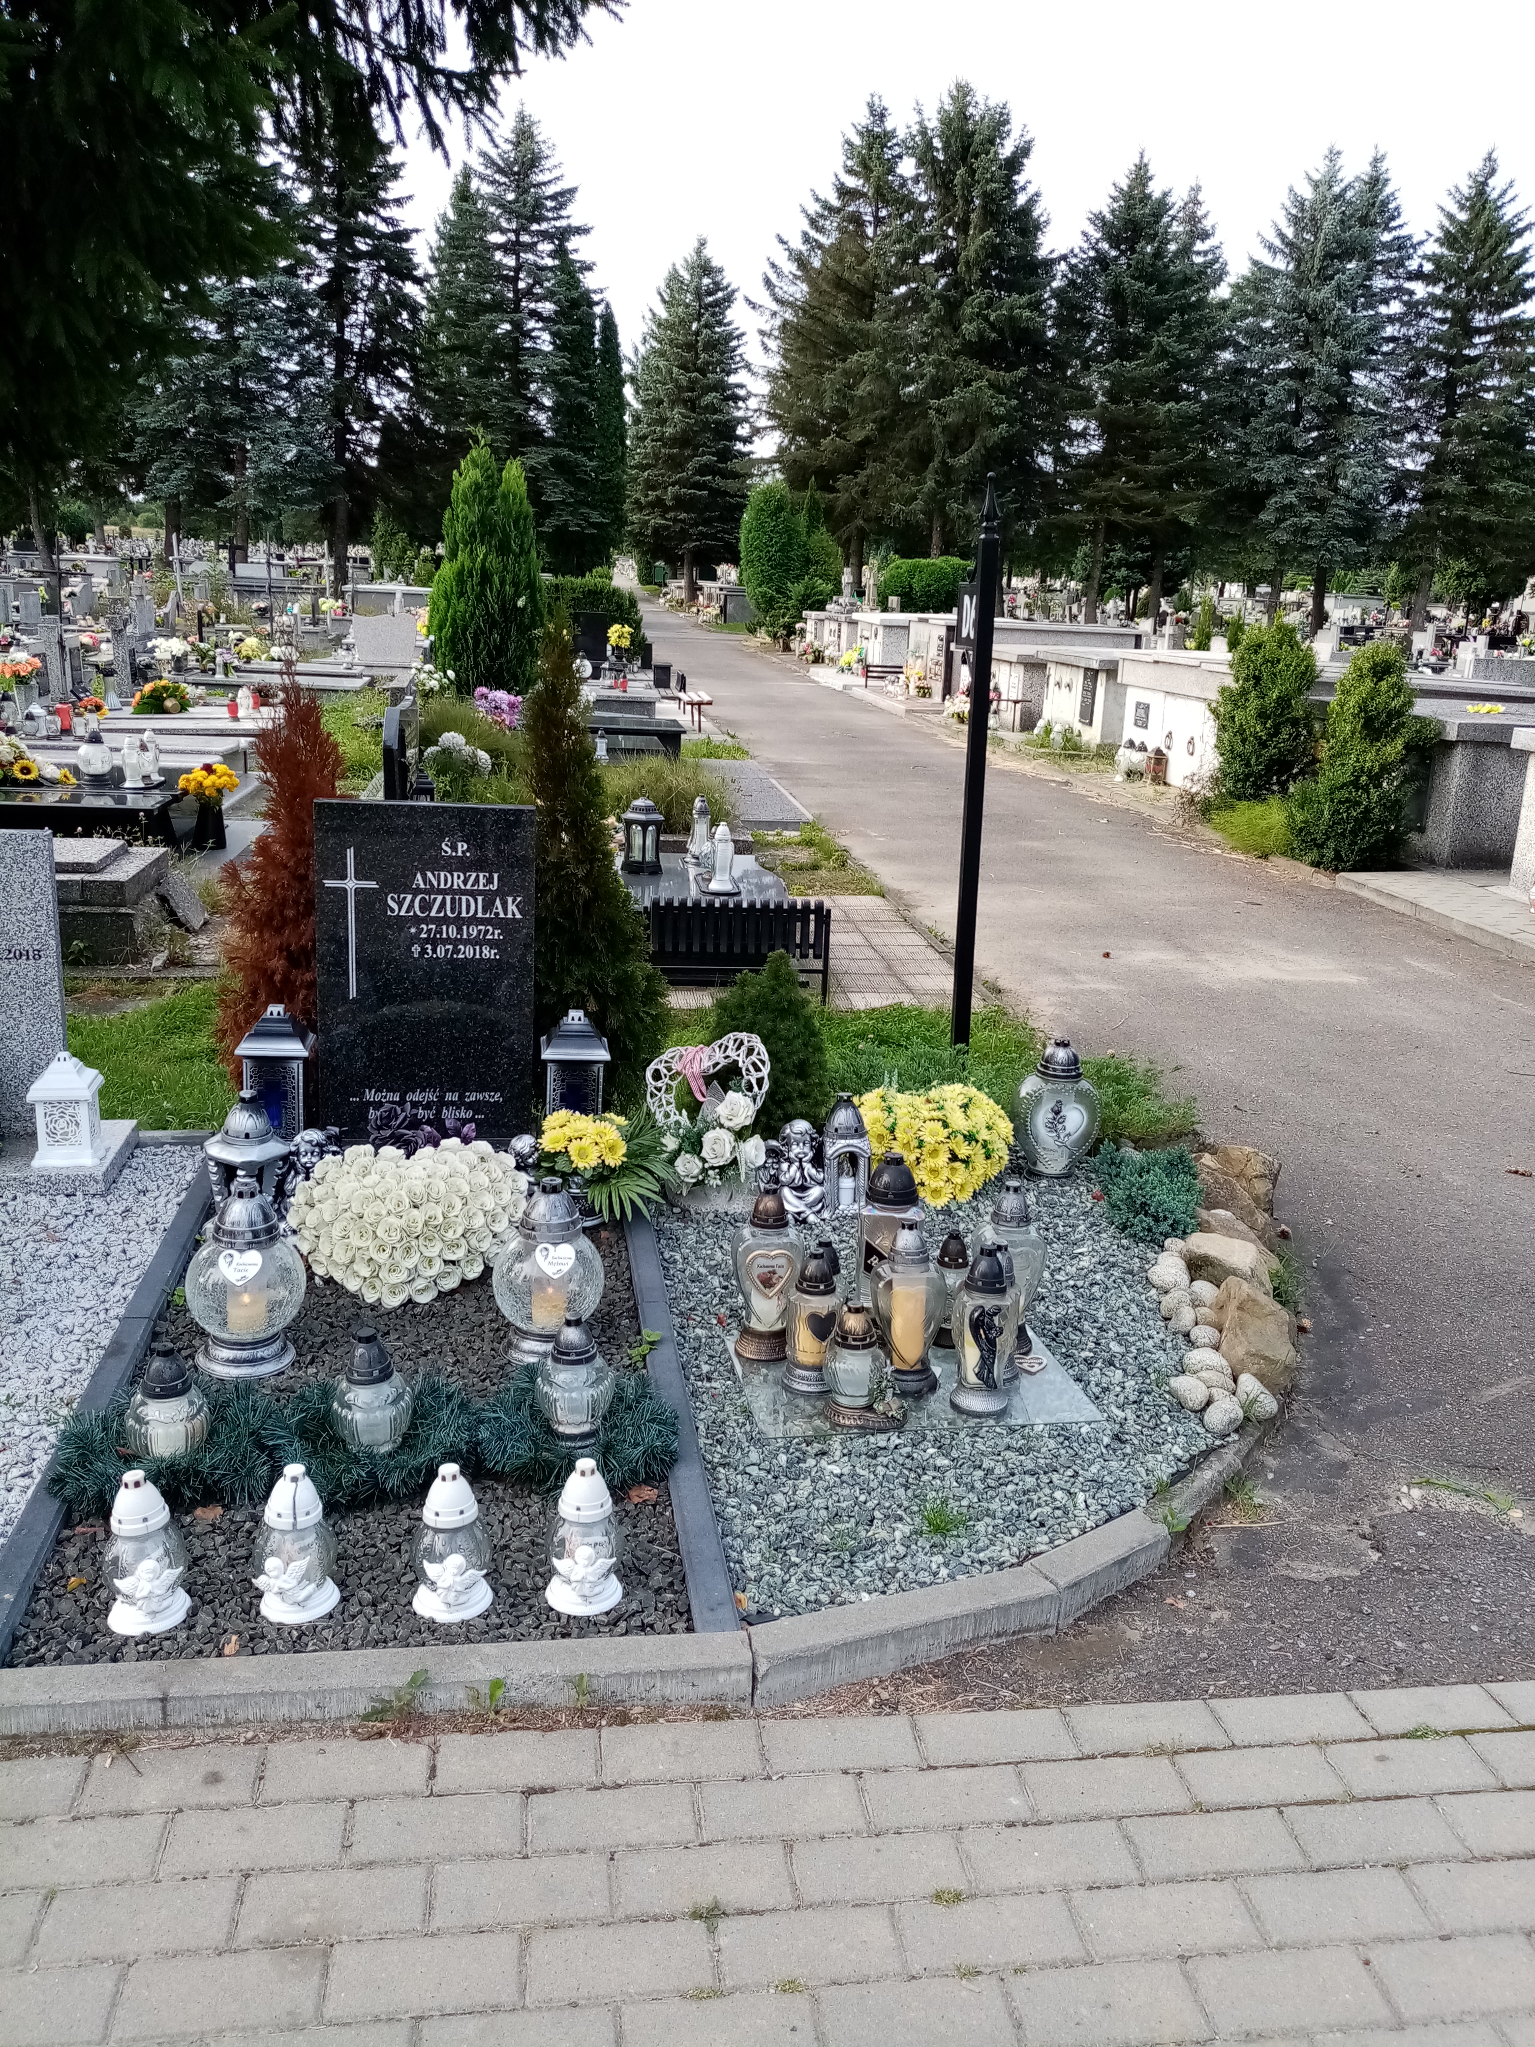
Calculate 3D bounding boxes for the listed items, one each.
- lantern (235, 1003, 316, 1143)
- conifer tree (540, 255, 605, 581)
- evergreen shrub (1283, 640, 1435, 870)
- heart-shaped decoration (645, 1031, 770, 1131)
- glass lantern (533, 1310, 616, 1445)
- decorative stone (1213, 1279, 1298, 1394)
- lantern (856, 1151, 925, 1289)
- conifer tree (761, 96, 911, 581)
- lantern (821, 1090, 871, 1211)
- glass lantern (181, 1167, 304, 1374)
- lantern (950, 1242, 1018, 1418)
[{"bbox_3d":[-1.188,0.120,3.738,0.180,0.350,0.180,0,16,-8],"label":"lantern"},{"bbox_3d":[-5.608,-17.423,44.373,1.800,9.900,1.800,0,17,-7],"label":"conifer tree"},{"bbox_3d":[3.267,-1.549,8.555,0.820,1.200,0.800,8,18,19],"label":"evergreen shrub"},{"bbox_3d":[-0.138,0.138,3.540,0.285,0.260,0.070,2,17,-2],"label":"heart-shaped decoration"},{"bbox_3d":[-0.323,0.597,2.594,0.138,0.216,0.138,1,15,-7],"label":"glass lantern"},{"bbox_3d":[0.935,0.576,2.922,0.165,0.160,0.180,8,18,19],"label":"decorative stone"},{"bbox_3d":[0.230,0.418,2.878,0.120,0.370,0.115,2,16,-3],"label":"lantern"},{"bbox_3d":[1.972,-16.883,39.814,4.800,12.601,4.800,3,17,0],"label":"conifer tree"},{"bbox_3d":[0.179,0.289,3.422,0.093,0.249,0.084,3,17,2],"label":"lantern"},{"bbox_3d":[-0.925,0.423,2.723,0.205,0.355,0.205,-1,17,-12],"label":"glass lantern"},{"bbox_3d":[0.376,0.516,2.664,0.122,0.312,0.118,4,16,3],"label":"lantern"}]

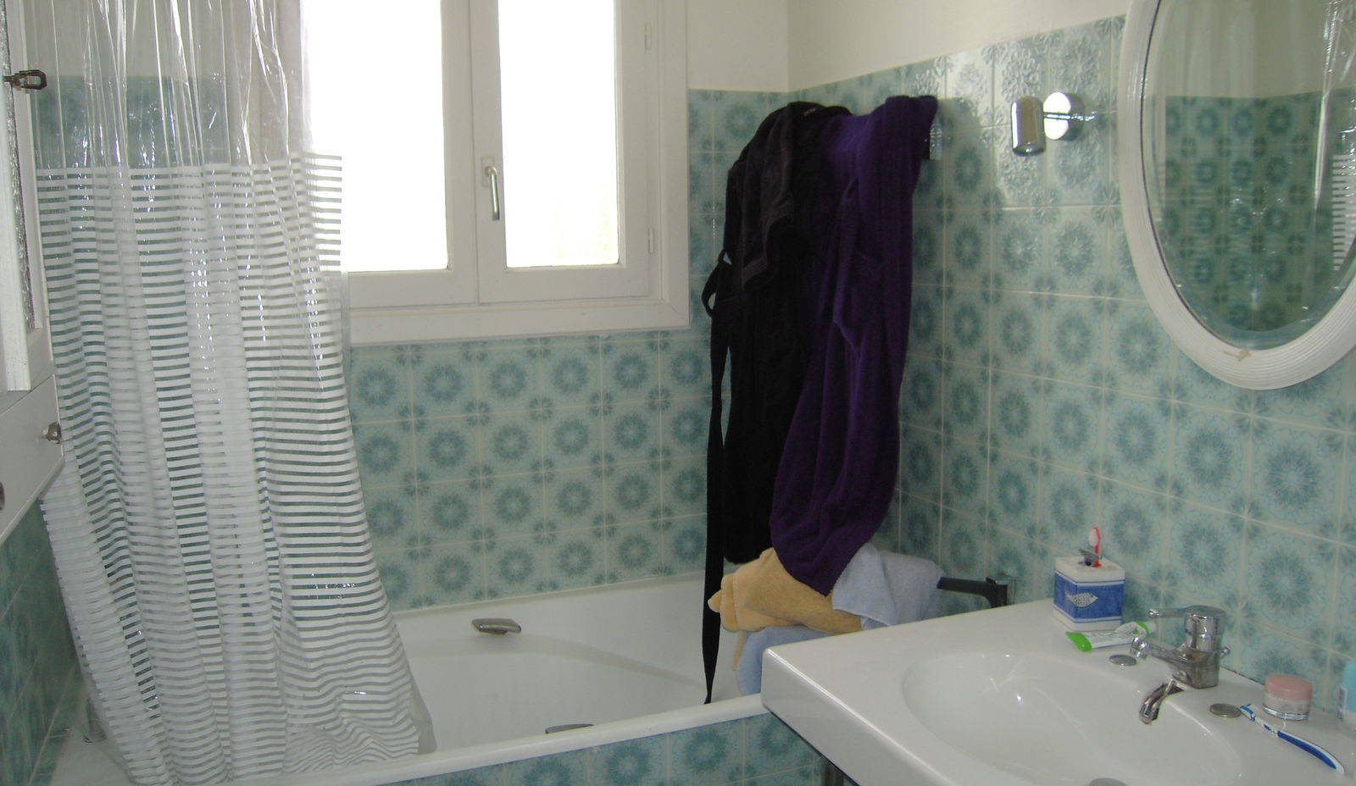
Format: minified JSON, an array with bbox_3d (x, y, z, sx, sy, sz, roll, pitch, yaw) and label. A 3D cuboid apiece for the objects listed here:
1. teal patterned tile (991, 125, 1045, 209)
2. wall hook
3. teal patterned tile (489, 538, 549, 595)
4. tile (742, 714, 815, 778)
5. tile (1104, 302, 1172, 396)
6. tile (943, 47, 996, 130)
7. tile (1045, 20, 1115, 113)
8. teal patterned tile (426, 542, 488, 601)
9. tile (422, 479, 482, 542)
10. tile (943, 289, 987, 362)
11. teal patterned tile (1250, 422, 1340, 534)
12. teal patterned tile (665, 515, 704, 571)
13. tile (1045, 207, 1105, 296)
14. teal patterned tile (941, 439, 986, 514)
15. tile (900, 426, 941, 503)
[{"bbox_3d":[0.619,-0.407,1.973,0.010,0.150,0.150,-4,9,-21],"label":"teal patterned tile"},{"bbox_3d":[0.622,-0.463,1.873,0.118,0.101,0.083,-4,9,-21],"label":"wall hook"},{"bbox_3d":[-0.392,0.422,2.662,0.149,0.148,0.010,-4,9,-21],"label":"teal patterned tile"},{"bbox_3d":[0.190,0.666,2.082,0.148,0.123,0.010,-4,9,-21],"label":"tile"},{"bbox_3d":[0.734,-0.072,1.738,0.010,0.150,0.150,-4,9,-21],"label":"tile"},{"bbox_3d":[0.558,-0.573,2.087,0.010,0.150,0.150,-4,9,-21],"label":"tile"},{"bbox_3d":[0.667,-0.535,1.815,0.010,0.150,0.150,-4,9,-21],"label":"tile"},{"bbox_3d":[-0.528,0.429,2.590,0.150,0.150,0.010,-4,9,-21],"label":"teal patterned tile"},{"bbox_3d":[-0.527,0.278,2.544,0.150,0.150,0.010,-4,9,-21],"label":"tile"},{"bbox_3d":[0.568,-0.130,2.149,0.010,0.148,0.148,-4,9,-21],"label":"tile"},{"bbox_3d":[0.837,0.114,1.481,0.010,0.148,0.148,-4,9,-21],"label":"teal patterned tile"},{"bbox_3d":[0.030,0.390,2.824,0.149,0.148,0.010,-4,9,-21],"label":"teal patterned tile"},{"bbox_3d":[0.687,-0.242,1.887,0.010,0.150,0.150,-4,9,-21],"label":"tile"},{"bbox_3d":[0.574,0.169,2.192,0.010,0.148,0.148,-4,9,-21],"label":"teal patterned tile"},{"bbox_3d":[0.522,0.150,2.337,0.010,0.150,0.150,-4,9,-21],"label":"tile"}]

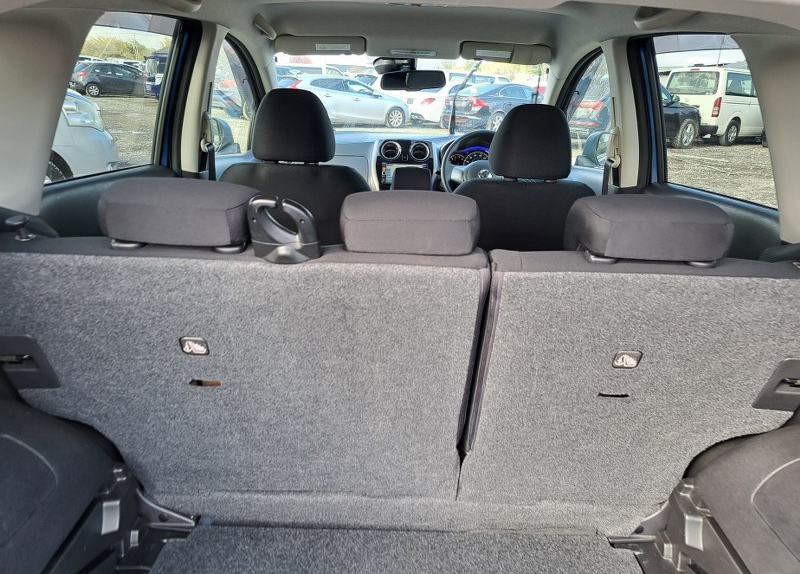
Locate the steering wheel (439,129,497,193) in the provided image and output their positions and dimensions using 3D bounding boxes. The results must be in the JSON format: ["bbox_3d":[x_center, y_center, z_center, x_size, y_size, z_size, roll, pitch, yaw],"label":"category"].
[{"bbox_3d":[0.369,-0.484,2.409,0.375,0.375,0.120,2,-4,0],"label":"steering wheel"}]

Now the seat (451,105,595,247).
[{"bbox_3d":[0.378,-0.177,2.043,0.500,0.980,0.740,2,20,0],"label":"seat"}]

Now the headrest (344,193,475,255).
[{"bbox_3d":[0.014,-0.090,0.900,0.215,0.100,0.120,2,32,0],"label":"headrest"}]

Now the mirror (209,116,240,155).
[{"bbox_3d":[-0.875,-0.729,2.661,0.240,0.175,0.130,-1,21,-8],"label":"mirror"}]

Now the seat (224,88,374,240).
[{"bbox_3d":[-0.323,-0.214,2.036,0.500,0.980,0.740,2,20,0],"label":"seat"}]

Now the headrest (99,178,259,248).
[{"bbox_3d":[-0.345,-0.108,0.897,0.220,0.105,0.120,2,32,0],"label":"headrest"}]

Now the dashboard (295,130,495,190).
[{"bbox_3d":[0.029,-0.510,2.734,1.380,0.450,0.530,2,20,0],"label":"dashboard"}]

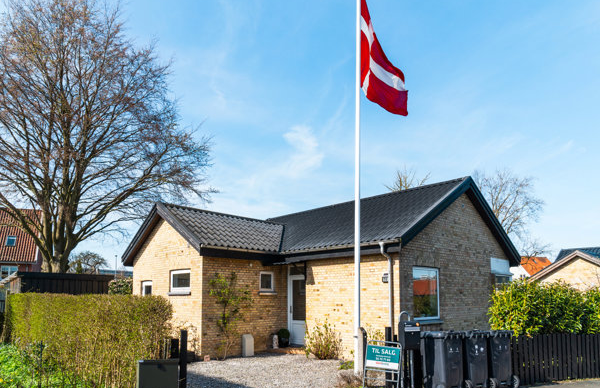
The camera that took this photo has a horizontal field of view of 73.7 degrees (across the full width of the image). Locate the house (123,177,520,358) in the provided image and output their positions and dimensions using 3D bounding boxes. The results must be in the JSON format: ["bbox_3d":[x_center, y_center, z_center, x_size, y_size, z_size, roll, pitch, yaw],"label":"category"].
[{"bbox_3d":[0.620,2.720,14.650,10.200,5.200,10.300,12,-19,-41],"label":"house"}]

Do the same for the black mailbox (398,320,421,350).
[{"bbox_3d":[1.779,2.299,6.500,0.300,0.450,0.190,5,-15,-18],"label":"black mailbox"}]

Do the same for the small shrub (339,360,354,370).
[{"bbox_3d":[1.110,4.052,9.450,0.420,0.190,0.360,0,-14,0],"label":"small shrub"}]

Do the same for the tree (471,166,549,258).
[{"bbox_3d":[12.531,3.195,24.969,5.600,9.300,5.600,0,-14,0],"label":"tree"}]

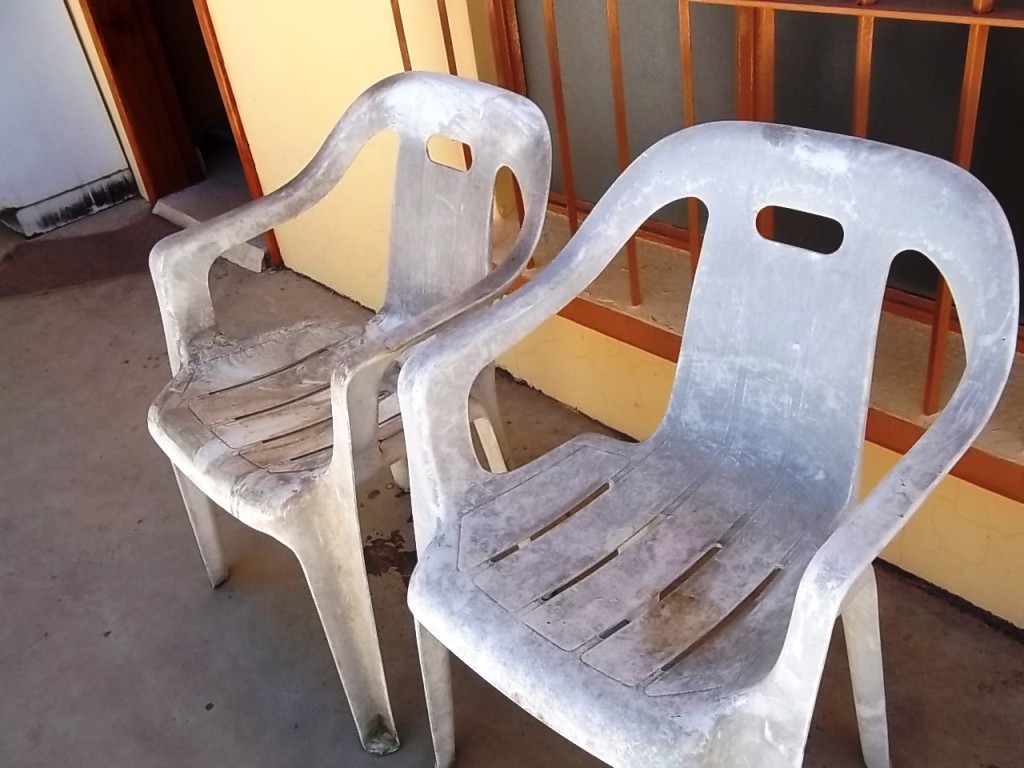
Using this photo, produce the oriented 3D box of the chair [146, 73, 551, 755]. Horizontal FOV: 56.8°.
[{"bbox_3d":[-0.233,0.011,1.460,0.557,0.810,0.560,-31,39,-30],"label":"chair"}]

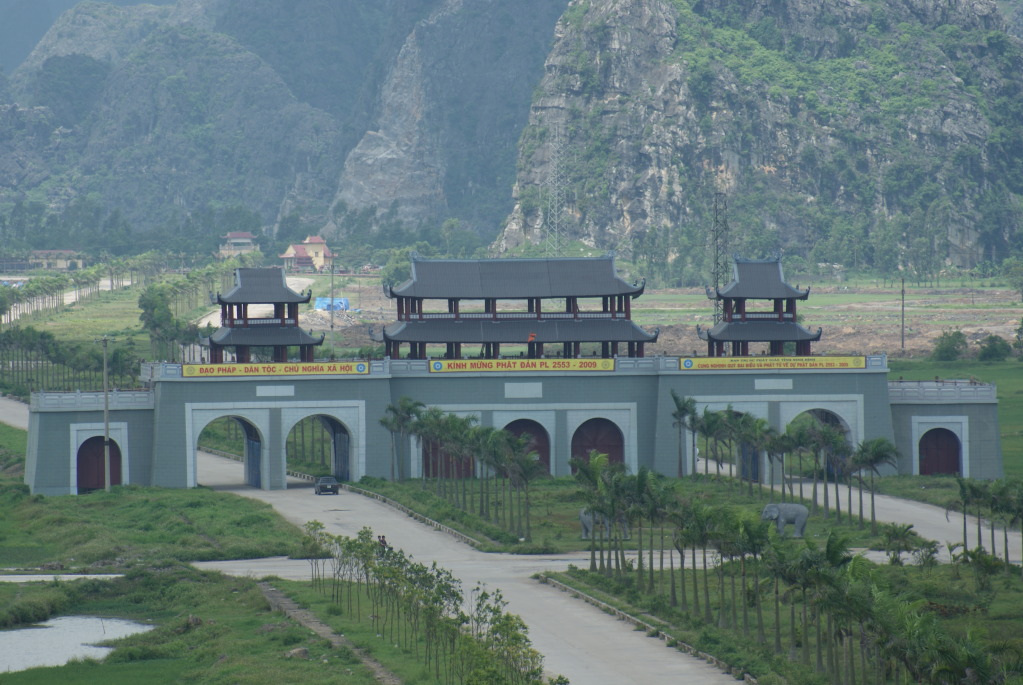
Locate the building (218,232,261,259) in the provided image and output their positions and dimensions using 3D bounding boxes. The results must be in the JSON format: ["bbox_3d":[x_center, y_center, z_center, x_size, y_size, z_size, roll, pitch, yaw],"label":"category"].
[{"bbox_3d":[-74.353,-25.695,2450.000,11.480,8.750,8.000,-1,1,-2],"label":"building"}]

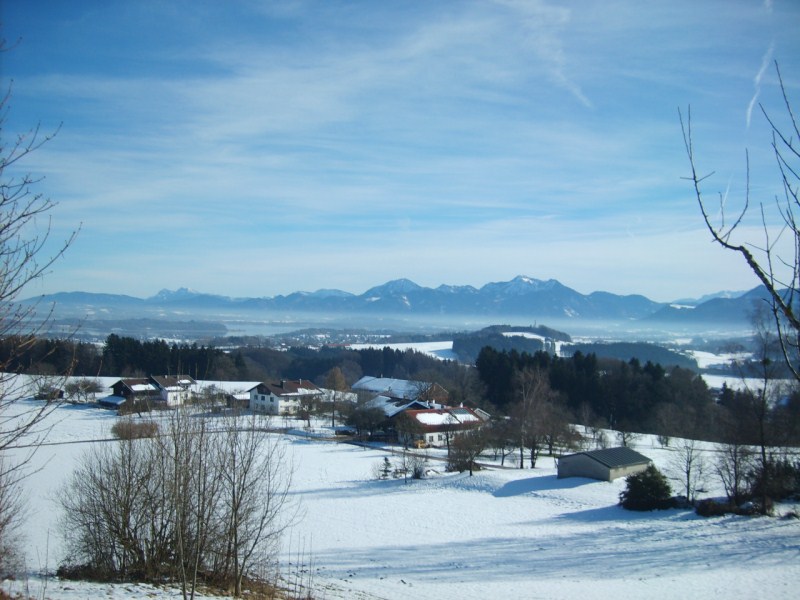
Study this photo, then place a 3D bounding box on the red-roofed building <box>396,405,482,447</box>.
[{"bbox_3d":[9.873,33.198,214.757,20.800,7.708,15.000,2,-1,-36],"label":"red-roofed building"}]

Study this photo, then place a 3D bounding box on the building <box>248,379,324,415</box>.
[{"bbox_3d":[-34.905,29.556,247.751,16.900,8.760,16.000,2,-1,-45],"label":"building"}]

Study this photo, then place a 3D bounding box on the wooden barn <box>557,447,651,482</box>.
[{"bbox_3d":[43.974,35.101,172.943,15.200,5.851,13.000,2,-1,-41],"label":"wooden barn"}]

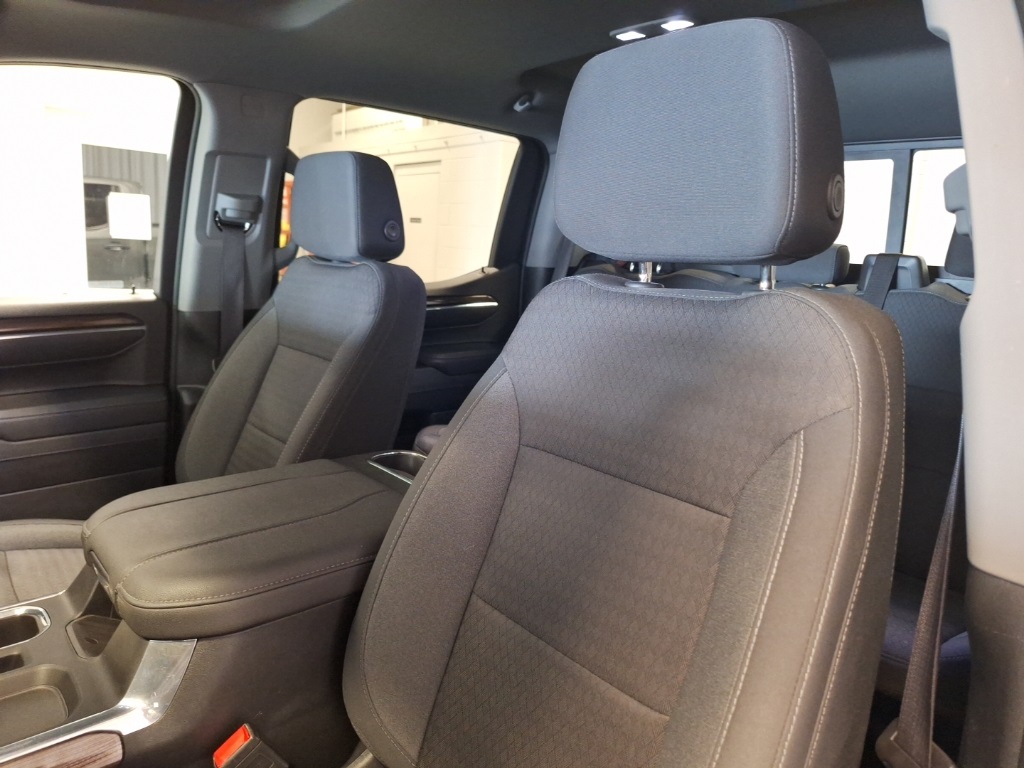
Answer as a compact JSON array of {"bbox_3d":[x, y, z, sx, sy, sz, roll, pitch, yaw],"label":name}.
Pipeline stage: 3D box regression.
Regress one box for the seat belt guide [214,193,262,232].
[{"bbox_3d":[-0.575,-0.360,1.430,0.087,0.078,0.045,-5,13,-33],"label":"seat belt guide"}]

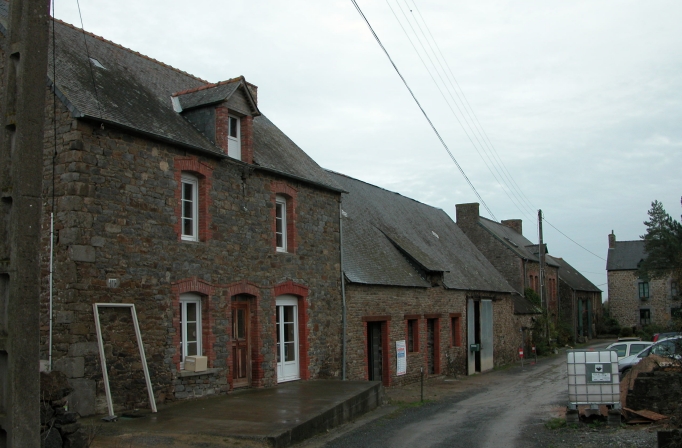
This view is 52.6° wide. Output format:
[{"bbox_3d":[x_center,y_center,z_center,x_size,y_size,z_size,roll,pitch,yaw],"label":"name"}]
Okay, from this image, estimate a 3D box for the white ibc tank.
[{"bbox_3d":[5.194,3.139,14.284,1.000,1.130,1.150,-3,-8,15],"label":"white ibc tank"}]

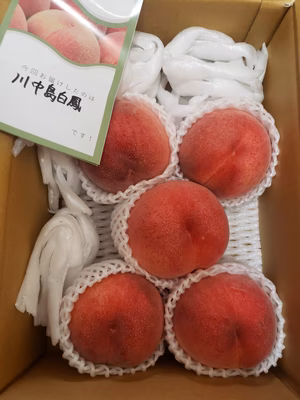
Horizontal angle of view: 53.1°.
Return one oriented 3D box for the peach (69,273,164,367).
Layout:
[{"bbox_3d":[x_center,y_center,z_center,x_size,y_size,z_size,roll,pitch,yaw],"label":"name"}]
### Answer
[{"bbox_3d":[-0.029,0.106,0.271,0.086,0.080,0.081,0,82,0],"label":"peach"}]

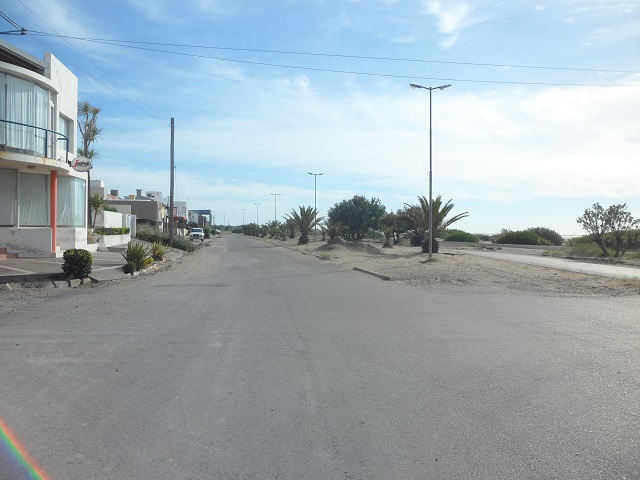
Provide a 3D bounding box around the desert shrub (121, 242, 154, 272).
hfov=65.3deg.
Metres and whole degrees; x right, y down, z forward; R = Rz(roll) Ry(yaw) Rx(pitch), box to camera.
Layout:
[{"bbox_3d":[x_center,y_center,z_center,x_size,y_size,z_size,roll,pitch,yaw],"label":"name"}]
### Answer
[{"bbox_3d":[-5.975,0.571,16.300,1.080,0.970,1.000,1,1,0],"label":"desert shrub"}]

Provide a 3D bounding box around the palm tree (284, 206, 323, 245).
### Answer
[{"bbox_3d":[-1.735,-1.525,52.500,4.000,3.950,3.800,1,1,0],"label":"palm tree"}]

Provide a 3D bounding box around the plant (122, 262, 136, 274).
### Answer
[{"bbox_3d":[-6.029,0.902,15.800,0.450,0.390,0.430,1,1,0],"label":"plant"}]

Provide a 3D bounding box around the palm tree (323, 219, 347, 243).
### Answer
[{"bbox_3d":[1.656,-1.085,57.000,2.800,2.750,2.700,1,1,0],"label":"palm tree"}]

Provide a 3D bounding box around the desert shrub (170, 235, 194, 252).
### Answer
[{"bbox_3d":[-9.227,0.235,33.500,1.600,1.180,1.600,1,1,0],"label":"desert shrub"}]

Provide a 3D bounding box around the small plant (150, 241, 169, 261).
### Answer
[{"bbox_3d":[-6.506,0.427,20.300,0.800,0.850,0.800,1,1,0],"label":"small plant"}]

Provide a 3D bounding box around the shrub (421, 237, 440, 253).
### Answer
[{"bbox_3d":[7.637,0.346,34.500,1.330,1.080,1.300,1,1,0],"label":"shrub"}]

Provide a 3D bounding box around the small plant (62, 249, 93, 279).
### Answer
[{"bbox_3d":[-6.218,0.603,12.800,0.770,0.770,0.770,1,1,0],"label":"small plant"}]

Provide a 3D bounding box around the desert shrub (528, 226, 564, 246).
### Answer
[{"bbox_3d":[29.814,-0.463,66.000,5.000,2.600,4.200,1,1,0],"label":"desert shrub"}]

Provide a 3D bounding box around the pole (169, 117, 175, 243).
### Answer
[{"bbox_3d":[-10.984,-4.336,37.000,0.280,9.500,0.280,1,1,0],"label":"pole"}]

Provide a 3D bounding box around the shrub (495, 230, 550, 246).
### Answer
[{"bbox_3d":[25.150,-0.186,62.000,6.900,2.000,4.200,1,1,0],"label":"shrub"}]

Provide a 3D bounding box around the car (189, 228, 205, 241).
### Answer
[{"bbox_3d":[-14.931,-0.630,60.500,1.760,1.600,4.600,0,1,-12],"label":"car"}]

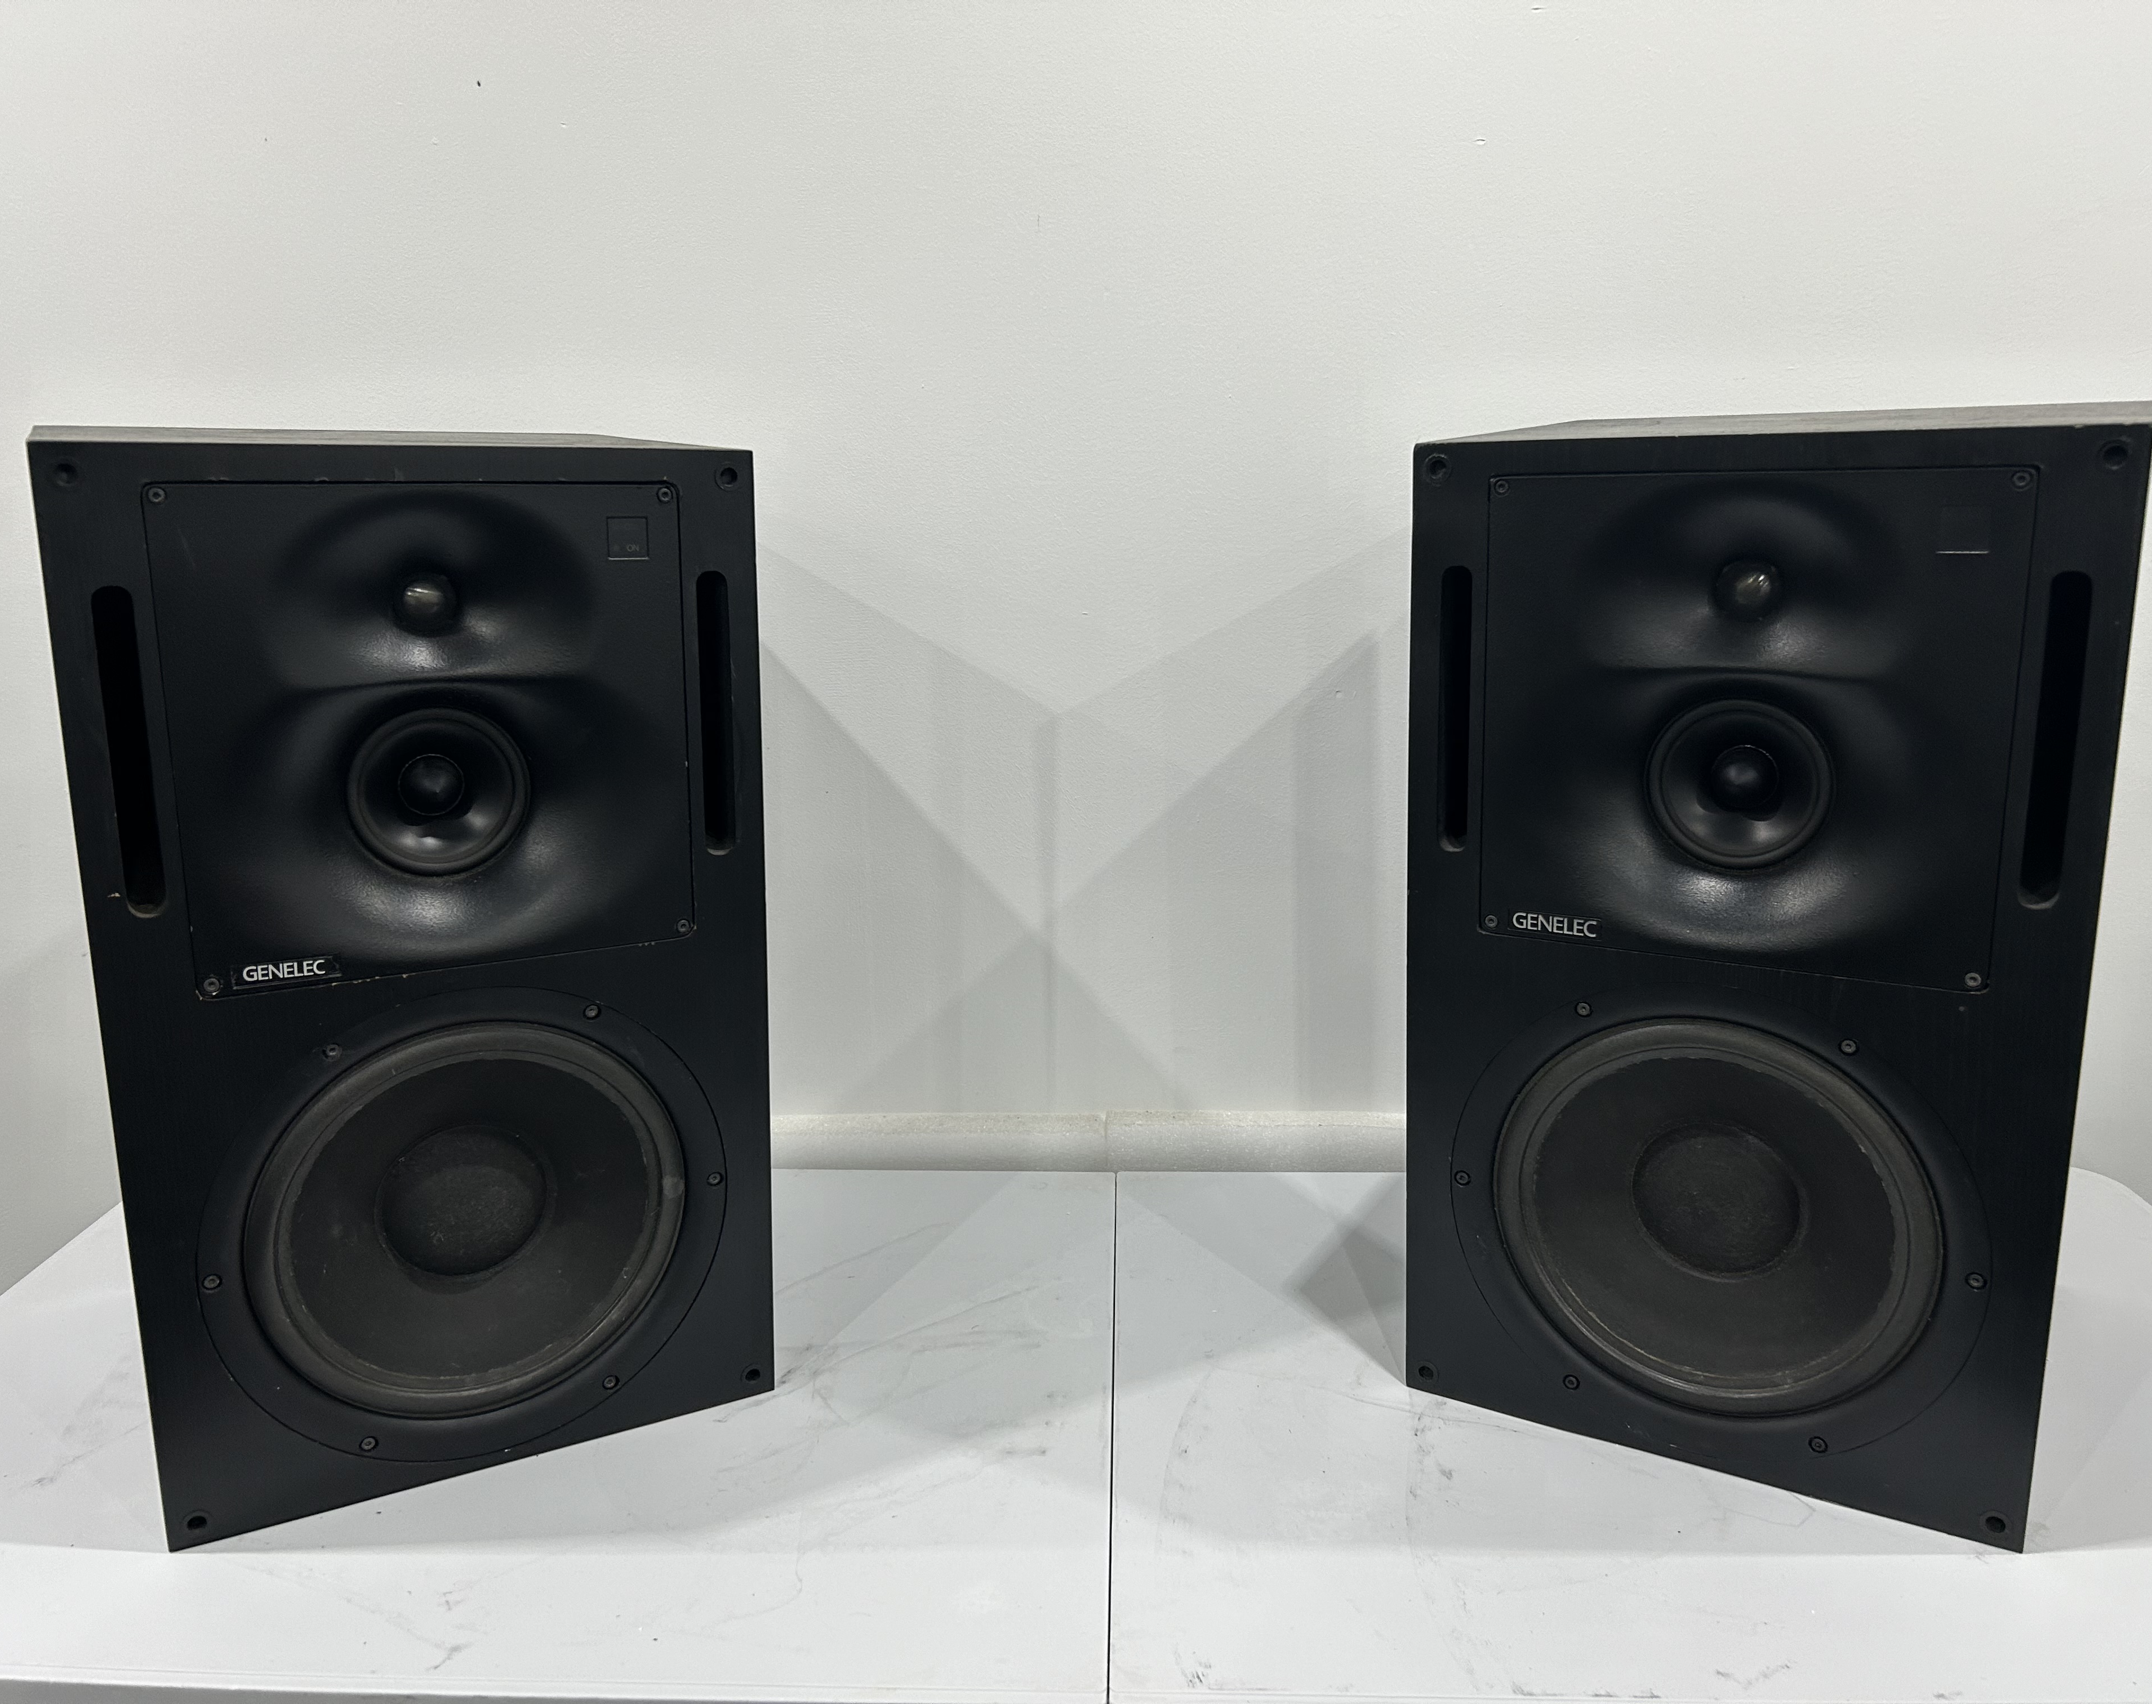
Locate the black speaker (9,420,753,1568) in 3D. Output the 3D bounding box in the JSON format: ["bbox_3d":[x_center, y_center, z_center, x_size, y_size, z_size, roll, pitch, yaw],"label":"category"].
[{"bbox_3d":[-0.483,0.048,1.244,0.400,0.680,0.380,-7,17,-29],"label":"black speaker"}]

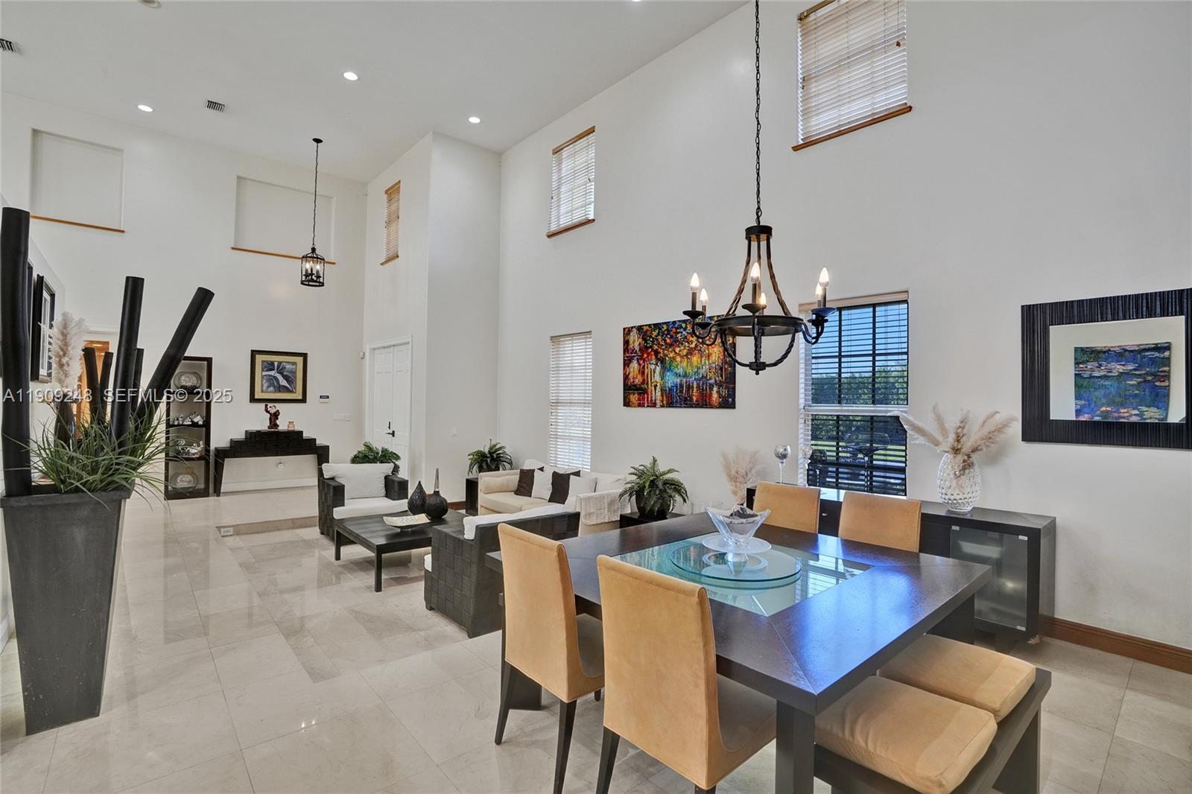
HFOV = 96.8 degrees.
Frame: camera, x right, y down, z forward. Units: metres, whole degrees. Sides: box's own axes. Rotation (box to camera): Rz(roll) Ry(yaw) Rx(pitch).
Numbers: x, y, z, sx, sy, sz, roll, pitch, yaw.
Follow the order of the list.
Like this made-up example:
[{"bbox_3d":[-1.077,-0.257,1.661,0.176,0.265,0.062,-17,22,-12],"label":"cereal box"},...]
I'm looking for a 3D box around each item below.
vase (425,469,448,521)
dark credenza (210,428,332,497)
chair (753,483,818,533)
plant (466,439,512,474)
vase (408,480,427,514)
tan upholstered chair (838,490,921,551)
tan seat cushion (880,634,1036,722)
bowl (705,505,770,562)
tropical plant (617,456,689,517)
[{"bbox_3d":[-1.704,1.026,5.697,0.235,0.540,0.235,1,-1,-41],"label":"vase"},{"bbox_3d":[-5.317,1.037,8.758,1.620,1.000,0.390,1,-1,-41],"label":"dark credenza"},{"bbox_3d":[1.059,1.078,3.346,0.620,0.980,0.450,1,-1,-41],"label":"chair"},{"bbox_3d":[-1.581,0.891,7.920,0.660,0.540,0.660,1,0,0],"label":"plant"},{"bbox_3d":[-1.969,1.123,5.929,0.260,0.390,0.260,1,-1,-41],"label":"vase"},{"bbox_3d":[1.494,1.083,2.929,0.560,1.012,0.440,1,-1,-41],"label":"tan upholstered chair"},{"bbox_3d":[1.402,1.100,2.123,0.470,0.075,0.470,1,-1,-41],"label":"tan seat cushion"},{"bbox_3d":[0.674,0.660,2.520,0.320,0.225,0.320,1,0,15],"label":"bowl"},{"bbox_3d":[0.617,0.940,5.561,0.700,0.650,0.700,1,0,0],"label":"tropical plant"}]

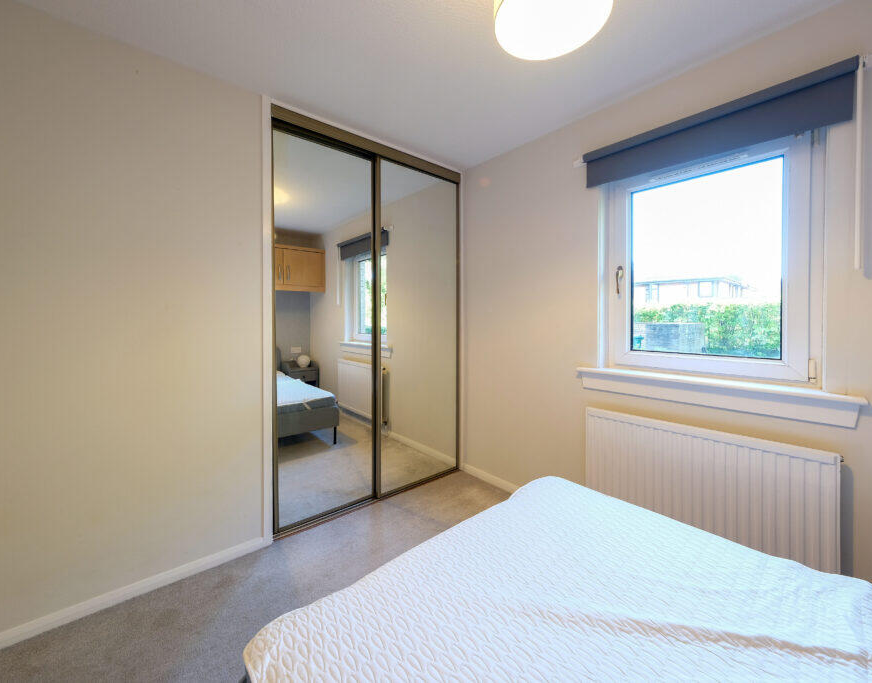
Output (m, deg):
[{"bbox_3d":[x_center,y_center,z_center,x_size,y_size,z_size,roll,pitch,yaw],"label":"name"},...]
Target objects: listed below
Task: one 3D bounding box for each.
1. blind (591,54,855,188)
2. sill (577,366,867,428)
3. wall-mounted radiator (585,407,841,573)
[{"bbox_3d":[1.222,-0.973,1.644,0.065,0.203,1.025,-2,3,-42],"label":"blind"},{"bbox_3d":[1.269,0.246,1.704,0.155,0.122,1.088,-2,3,-42],"label":"sill"},{"bbox_3d":[1.215,0.702,1.648,0.090,0.595,0.944,-2,3,-42],"label":"wall-mounted radiator"}]

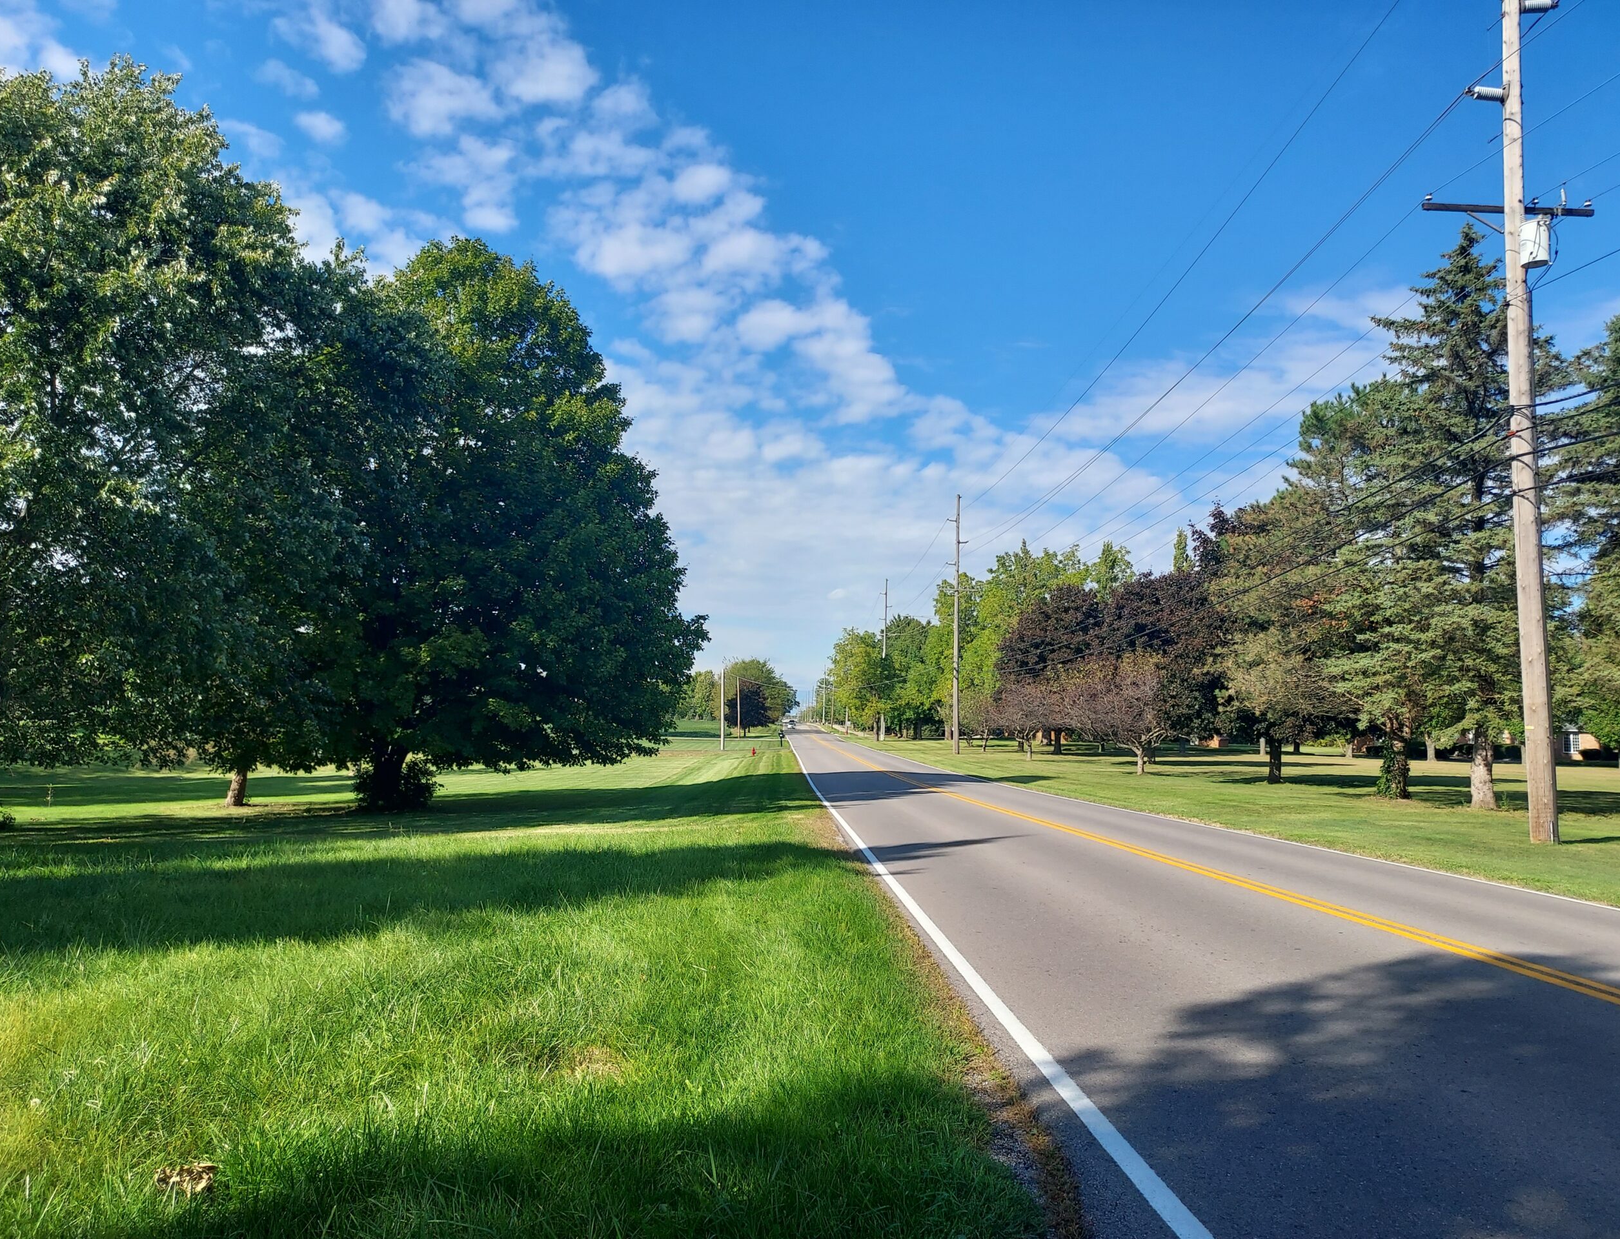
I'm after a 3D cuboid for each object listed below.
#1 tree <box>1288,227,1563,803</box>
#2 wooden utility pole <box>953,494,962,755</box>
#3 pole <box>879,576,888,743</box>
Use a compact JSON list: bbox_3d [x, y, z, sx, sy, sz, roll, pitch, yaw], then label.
[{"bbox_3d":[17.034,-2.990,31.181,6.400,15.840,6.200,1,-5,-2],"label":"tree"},{"bbox_3d":[10.712,0.304,82.811,0.450,18.870,0.450,1,-5,-2],"label":"wooden utility pole"},{"bbox_3d":[9.124,5.018,140.861,0.450,20.010,0.450,1,-5,-2],"label":"pole"}]

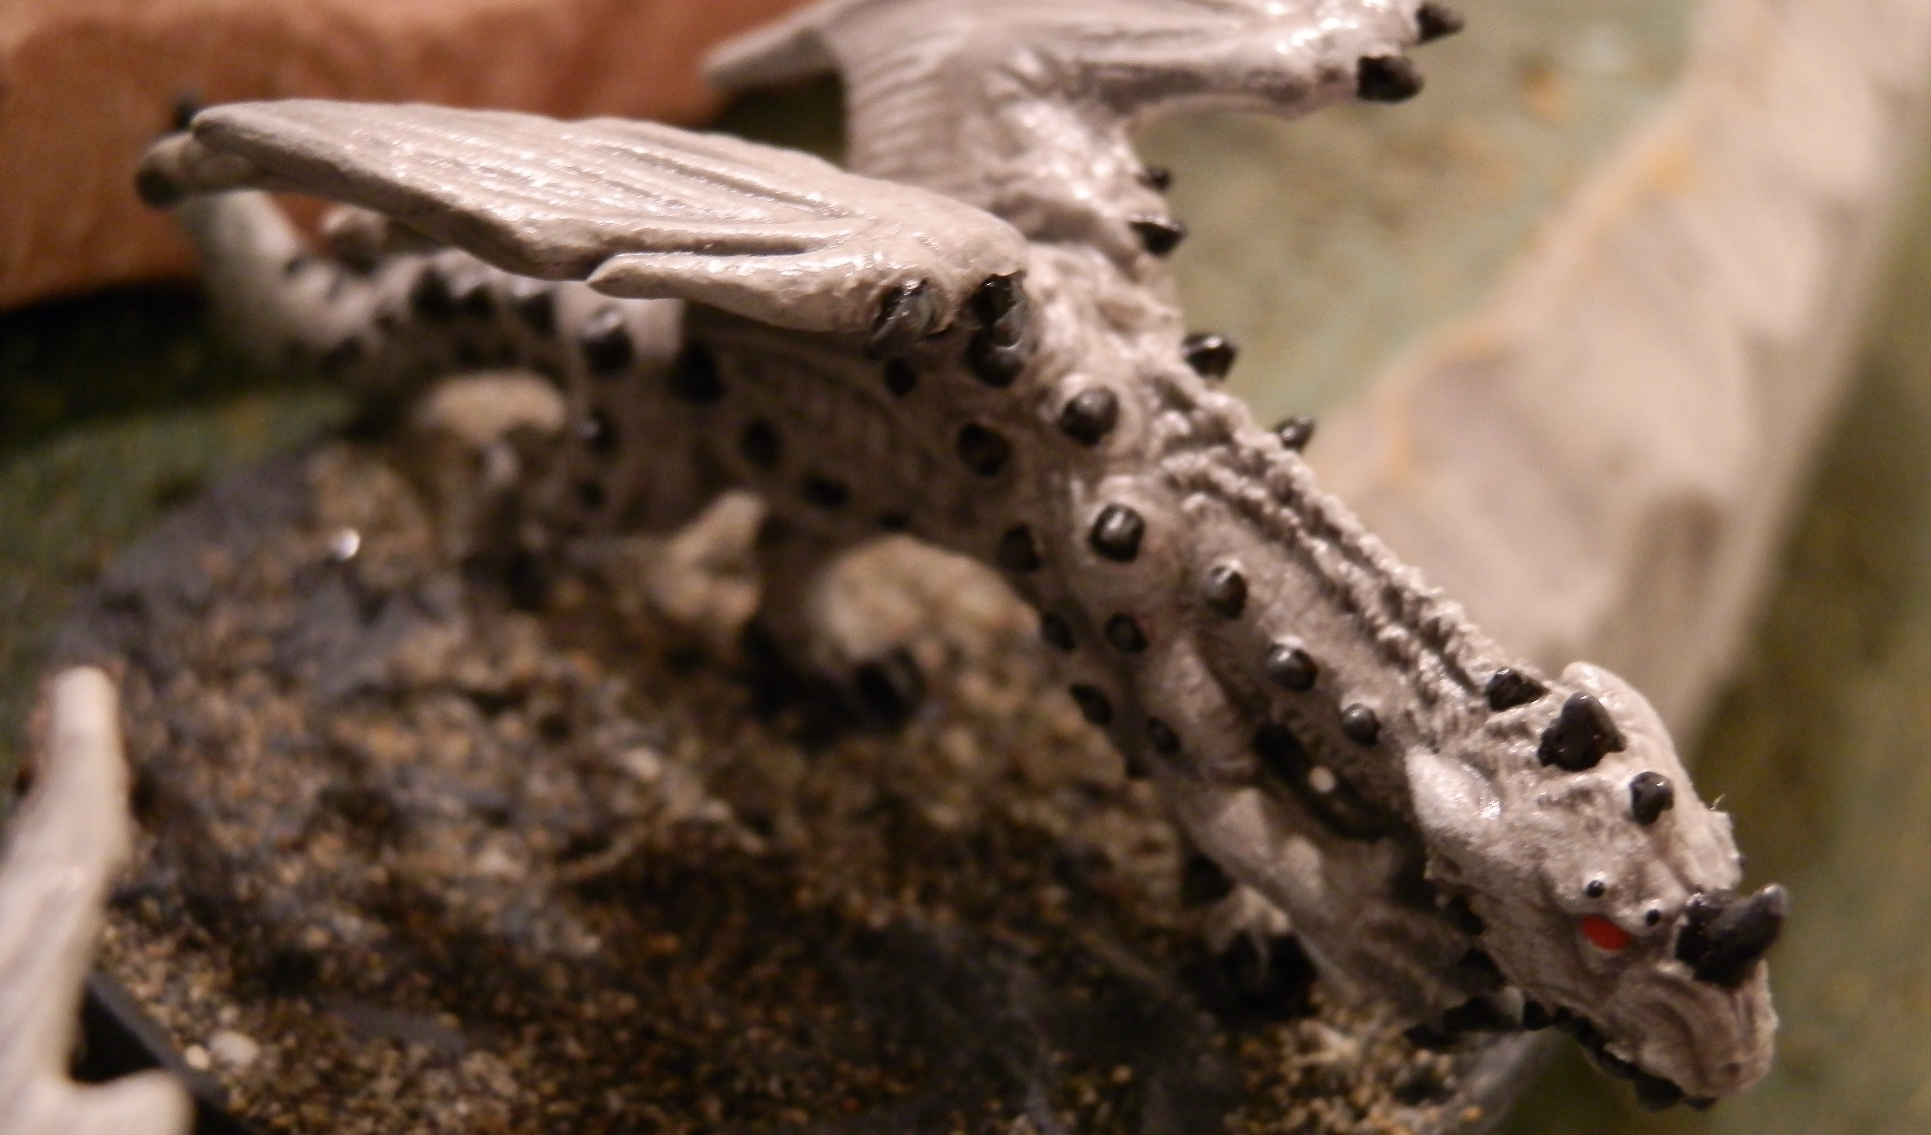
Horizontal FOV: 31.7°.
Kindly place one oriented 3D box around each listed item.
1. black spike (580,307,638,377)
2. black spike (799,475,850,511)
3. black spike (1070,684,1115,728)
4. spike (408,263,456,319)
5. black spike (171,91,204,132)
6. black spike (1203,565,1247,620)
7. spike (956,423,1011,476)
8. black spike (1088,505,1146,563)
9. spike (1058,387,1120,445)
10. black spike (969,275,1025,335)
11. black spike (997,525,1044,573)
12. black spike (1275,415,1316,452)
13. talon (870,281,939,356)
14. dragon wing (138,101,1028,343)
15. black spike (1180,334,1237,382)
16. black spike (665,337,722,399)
[{"bbox_3d":[-0.016,-0.010,0.148,0.002,0.003,0.002,27,70,29],"label":"black spike"},{"bbox_3d":[-0.006,-0.003,0.140,0.002,0.002,0.002,27,34,29],"label":"black spike"},{"bbox_3d":[0.004,0.005,0.111,0.001,0.001,0.001,19,40,24],"label":"black spike"},{"bbox_3d":[-0.025,-0.013,0.158,0.002,0.003,0.002,27,61,29],"label":"spike"},{"bbox_3d":[-0.029,-0.017,0.128,0.001,0.002,0.001,0,18,0],"label":"black spike"},{"bbox_3d":[0.010,0.001,0.125,0.002,0.002,0.002,27,-3,29],"label":"black spike"},{"bbox_3d":[0.001,-0.004,0.110,0.002,0.002,0.001,6,19,17],"label":"spike"},{"bbox_3d":[0.006,-0.001,0.129,0.002,0.002,0.002,27,1,29],"label":"black spike"},{"bbox_3d":[0.005,-0.006,0.131,0.002,0.002,0.002,27,79,29],"label":"spike"},{"bbox_3d":[0.001,-0.008,0.104,0.002,0.002,0.002,4,22,11],"label":"black spike"},{"bbox_3d":[0.002,-0.001,0.112,0.001,0.001,0.001,13,29,24],"label":"black spike"},{"bbox_3d":[0.012,-0.005,0.129,0.002,0.001,0.001,-43,41,6],"label":"black spike"},{"bbox_3d":[-0.002,-0.007,0.102,0.002,0.002,0.003,24,56,25],"label":"talon"},{"bbox_3d":[-0.015,-0.014,0.135,0.043,0.006,0.017,10,40,30],"label":"dragon wing"},{"bbox_3d":[0.008,-0.007,0.112,0.002,0.002,0.002,-13,-6,27],"label":"black spike"},{"bbox_3d":[-0.012,-0.008,0.144,0.002,0.003,0.002,27,61,29],"label":"black spike"}]

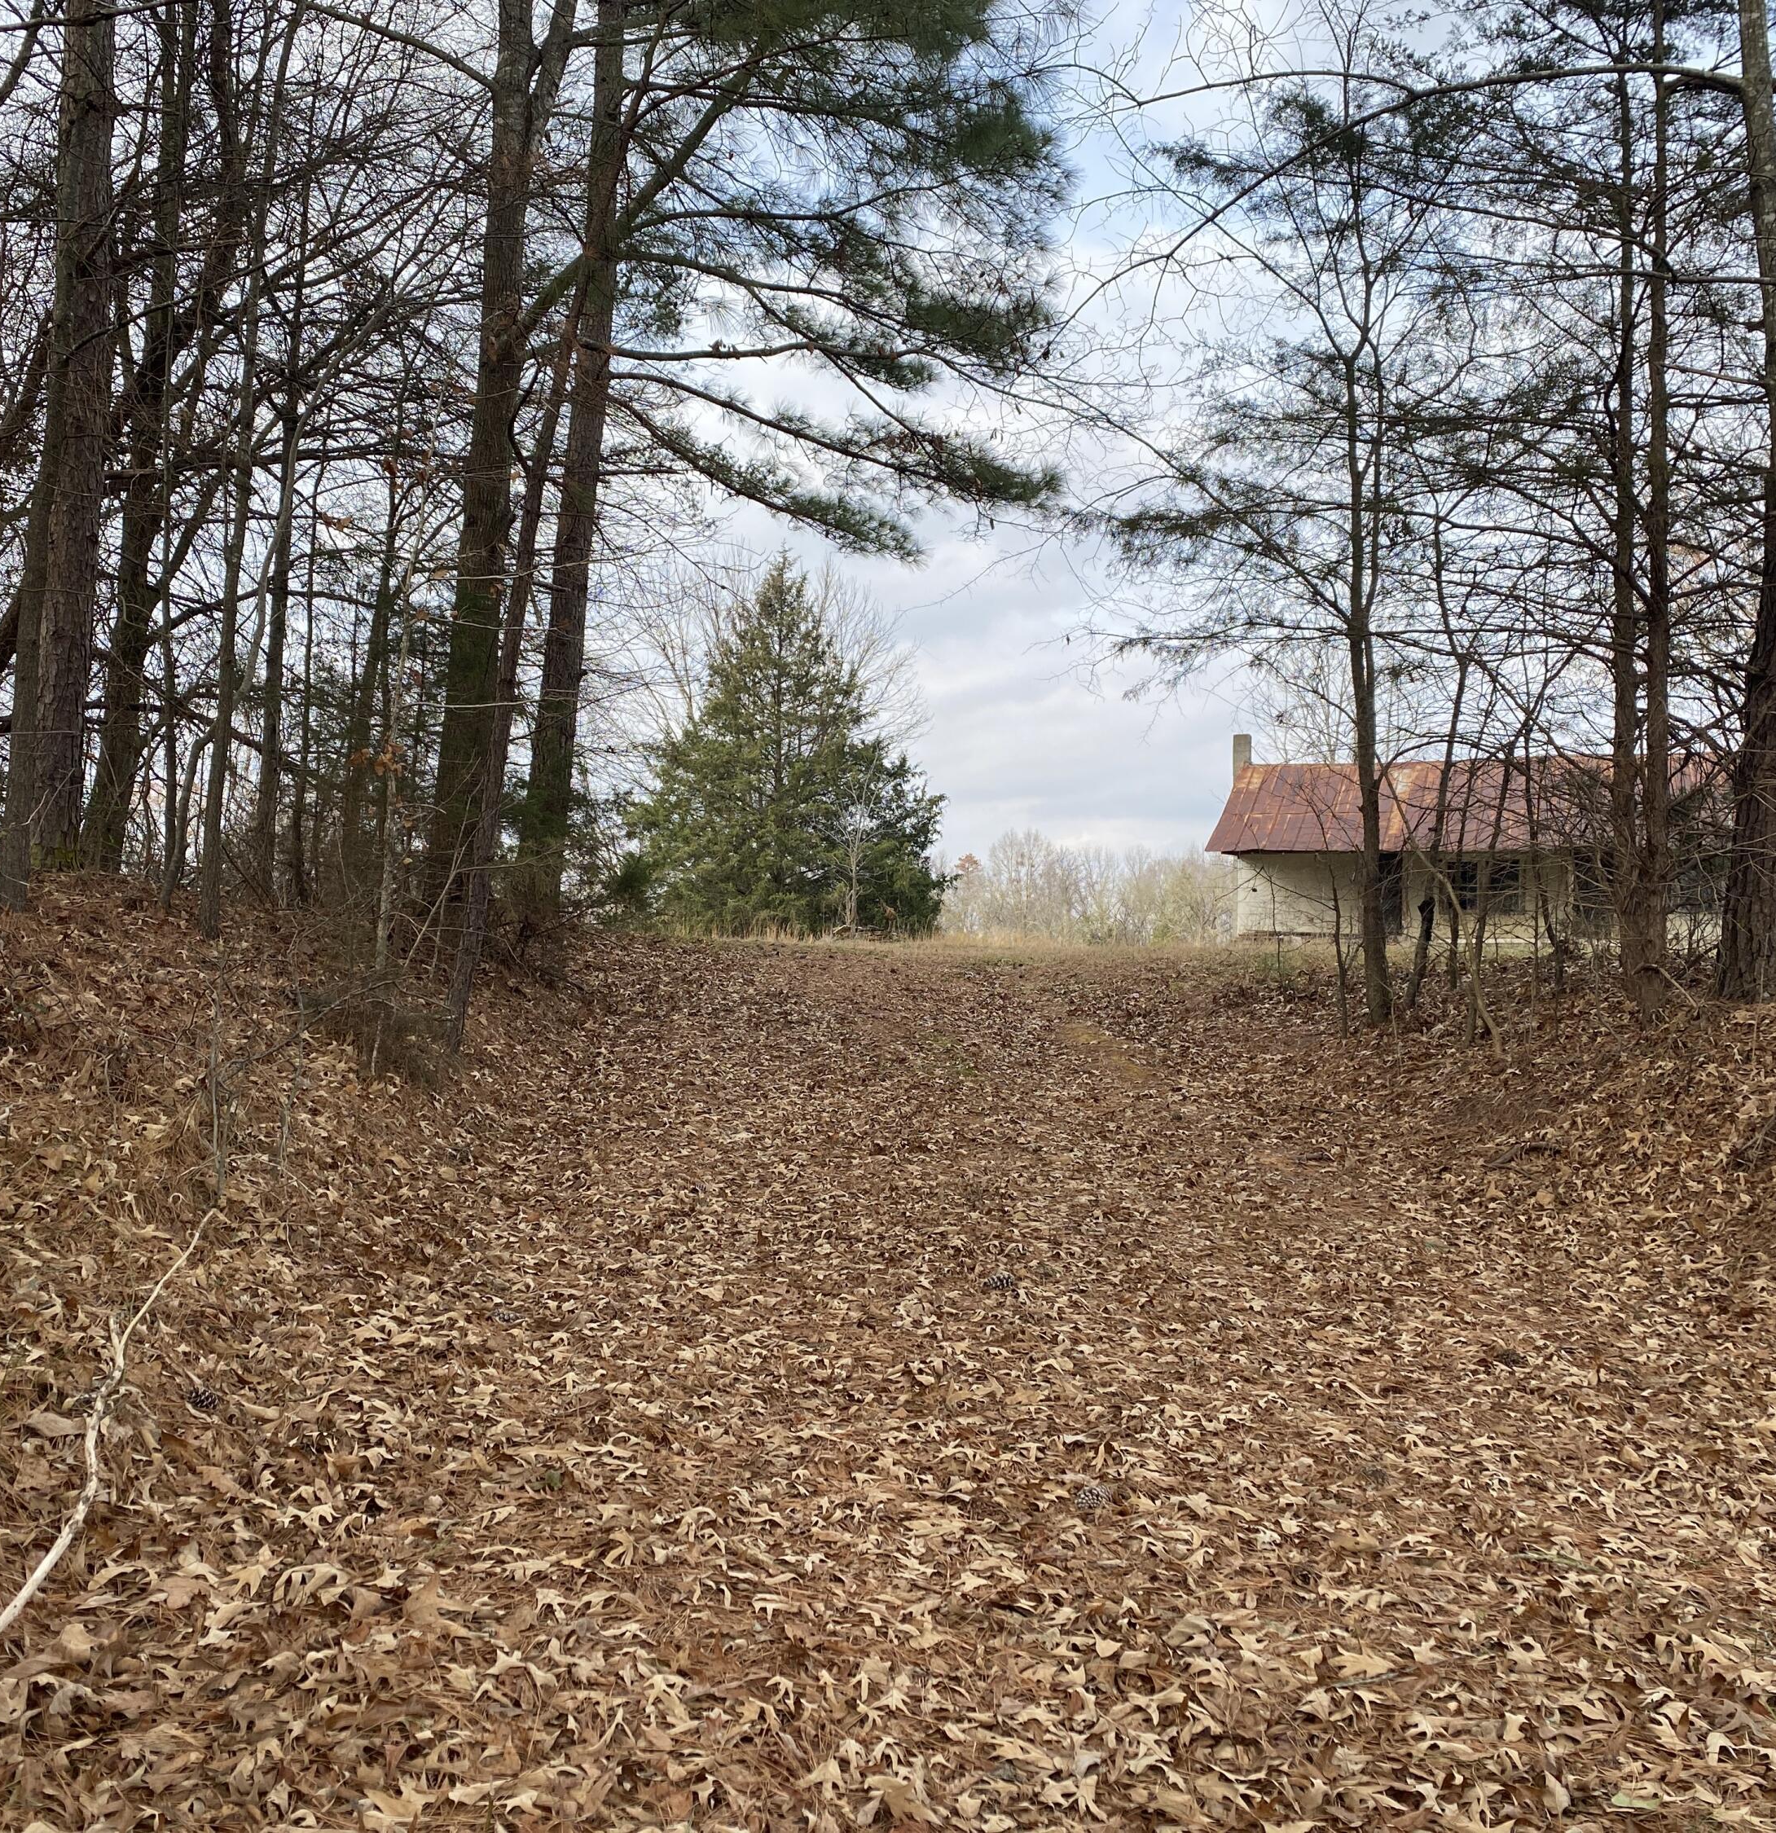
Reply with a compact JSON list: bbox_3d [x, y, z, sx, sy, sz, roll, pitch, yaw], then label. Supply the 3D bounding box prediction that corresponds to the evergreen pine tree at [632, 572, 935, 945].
[{"bbox_3d":[-2.403,-4.073,44.000,7.460,9.016,7.236,0,1,0],"label":"evergreen pine tree"}]

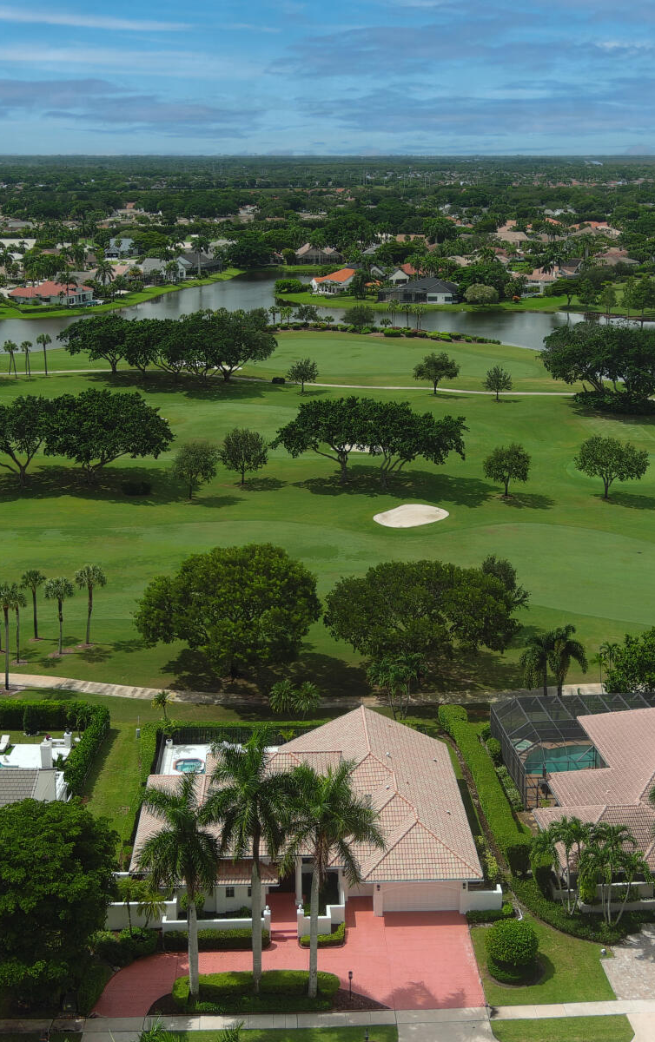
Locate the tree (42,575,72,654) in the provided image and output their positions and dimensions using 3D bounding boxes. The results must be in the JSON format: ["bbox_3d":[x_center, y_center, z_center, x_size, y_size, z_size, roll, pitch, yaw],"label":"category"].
[{"bbox_3d":[-27.219,9.659,127.972,2.960,8.340,2.960,0,16,0],"label":"tree"}]

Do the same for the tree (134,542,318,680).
[{"bbox_3d":[-9.640,9.090,120.090,17.790,12.970,17.790,-1,16,-5],"label":"tree"}]

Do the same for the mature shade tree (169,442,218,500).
[{"bbox_3d":[-19.420,-7.300,183.300,6.710,8.880,6.710,-2,16,-6],"label":"mature shade tree"}]

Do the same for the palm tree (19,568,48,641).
[{"bbox_3d":[-30.410,8.734,130.790,2.980,7.680,2.980,0,16,0],"label":"palm tree"}]

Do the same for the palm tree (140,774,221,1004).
[{"bbox_3d":[-8.487,21.645,73.616,4.950,15.050,4.950,0,16,0],"label":"palm tree"}]

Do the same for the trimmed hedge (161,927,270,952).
[{"bbox_3d":[-6.600,24.960,75.308,6.300,0.940,1.150,-1,16,-2],"label":"trimmed hedge"}]

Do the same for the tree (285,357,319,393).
[{"bbox_3d":[-5.038,-28.672,247.606,6.477,6.973,6.477,0,16,0],"label":"tree"}]

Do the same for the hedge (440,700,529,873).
[{"bbox_3d":[11.550,19.131,93.138,1.800,2.050,21.702,-2,16,-5],"label":"hedge"}]

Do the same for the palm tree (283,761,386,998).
[{"bbox_3d":[0.404,21.249,73.711,5.860,15.760,5.860,0,16,0],"label":"palm tree"}]

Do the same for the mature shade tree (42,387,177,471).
[{"bbox_3d":[-33.330,-12.580,190.950,19.110,14.690,18.160,-3,17,-10],"label":"mature shade tree"}]

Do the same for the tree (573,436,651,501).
[{"bbox_3d":[41.840,-7.750,183.800,10.590,9.410,10.590,4,17,13],"label":"tree"}]

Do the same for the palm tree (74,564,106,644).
[{"bbox_3d":[-24.479,8.722,130.654,3.210,8.620,3.210,0,16,0],"label":"palm tree"}]

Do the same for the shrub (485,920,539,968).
[{"bbox_3d":[11.655,26.680,79.314,3.400,3.100,3.400,0,16,0],"label":"shrub"}]

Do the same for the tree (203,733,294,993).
[{"bbox_3d":[-4.445,20.437,73.788,5.560,17.280,5.560,0,16,0],"label":"tree"}]

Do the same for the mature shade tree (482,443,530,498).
[{"bbox_3d":[26.785,-7.653,189.498,7.087,8.217,7.087,2,17,8],"label":"mature shade tree"}]

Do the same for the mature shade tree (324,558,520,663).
[{"bbox_3d":[9.458,9.194,125.820,19.150,10.440,16.270,0,16,0],"label":"mature shade tree"}]

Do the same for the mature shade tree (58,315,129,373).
[{"bbox_3d":[-54.680,-41.940,296.668,17.526,13.686,16.124,-3,17,-9],"label":"mature shade tree"}]

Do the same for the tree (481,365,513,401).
[{"bbox_3d":[34.860,-28.040,256.620,5.920,7.380,5.920,2,16,7],"label":"tree"}]

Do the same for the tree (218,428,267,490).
[{"bbox_3d":[-13.214,-10.020,196.437,7.972,8.895,7.972,-1,16,-4],"label":"tree"}]

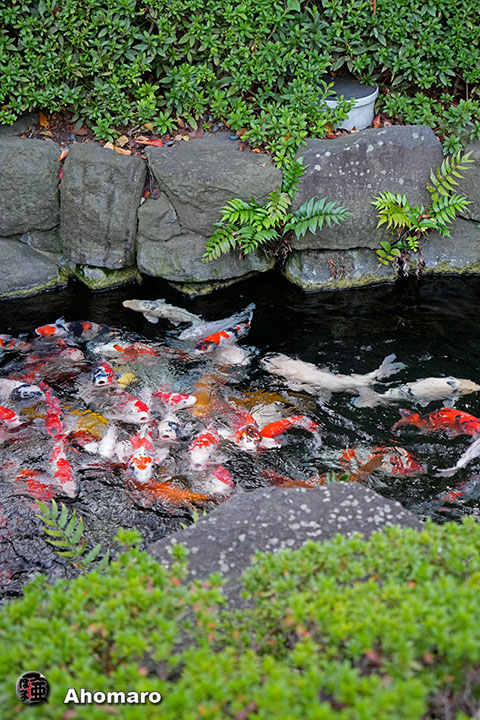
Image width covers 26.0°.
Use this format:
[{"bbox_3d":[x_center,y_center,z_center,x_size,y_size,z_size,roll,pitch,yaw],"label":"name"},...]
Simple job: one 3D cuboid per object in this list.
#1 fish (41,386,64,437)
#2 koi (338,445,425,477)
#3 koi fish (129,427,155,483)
[{"bbox_3d":[-0.737,0.183,4.075,0.090,0.090,0.400,-9,33,-14],"label":"fish"},{"bbox_3d":[0.447,0.339,3.486,0.340,0.100,0.120,7,36,10],"label":"koi"},{"bbox_3d":[-0.346,0.341,3.885,0.110,0.110,0.420,1,24,1],"label":"koi fish"}]

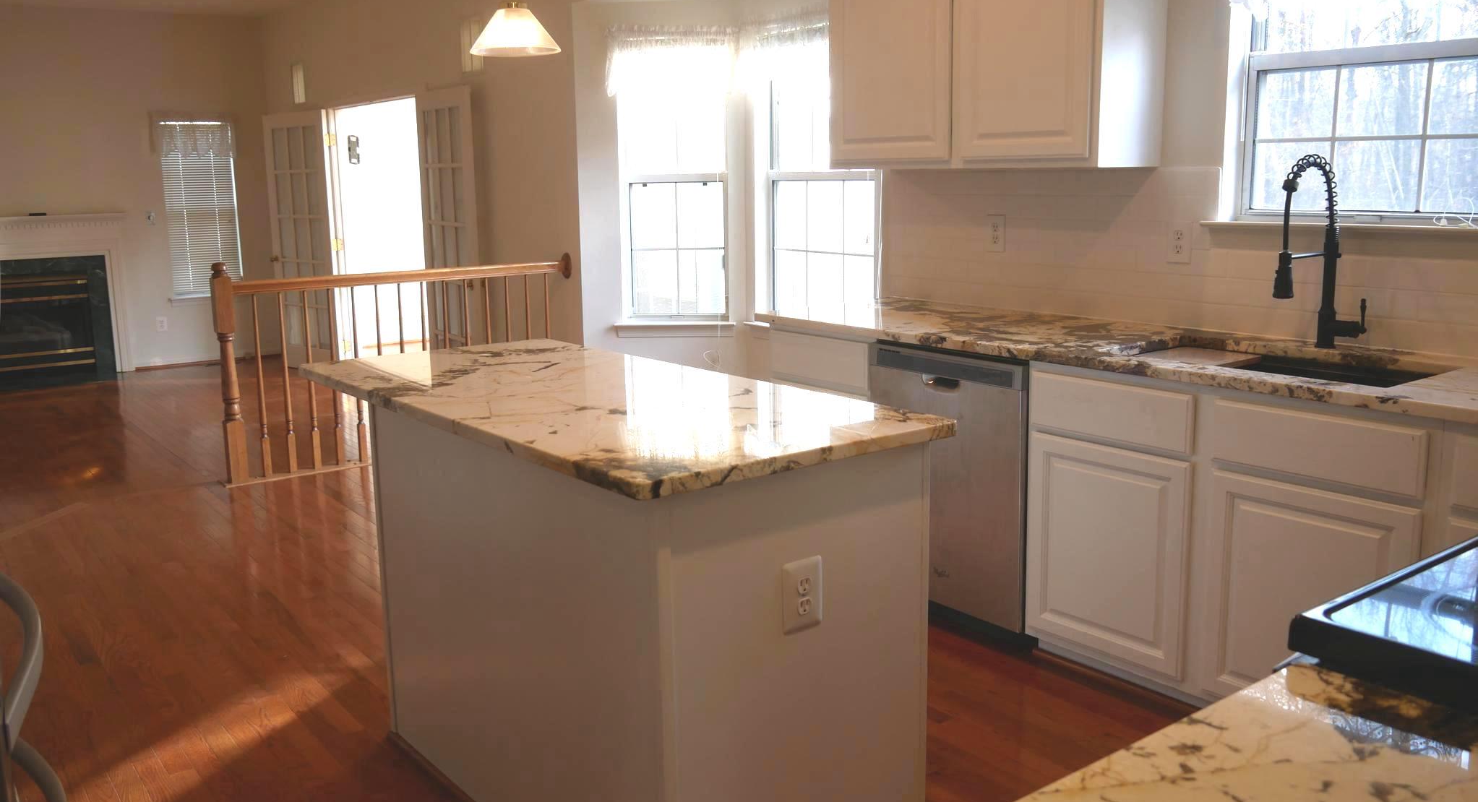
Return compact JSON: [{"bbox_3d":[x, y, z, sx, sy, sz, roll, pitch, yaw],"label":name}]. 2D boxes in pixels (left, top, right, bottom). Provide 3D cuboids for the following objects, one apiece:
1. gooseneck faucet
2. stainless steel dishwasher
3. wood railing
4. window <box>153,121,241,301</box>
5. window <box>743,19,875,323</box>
[{"bbox_3d":[1.466,-0.365,2.999,0.290,0.500,0.135,-9,14,-37],"label":"gooseneck faucet"},{"bbox_3d":[0.827,0.233,3.717,0.600,0.820,0.600,-9,14,-37],"label":"stainless steel dishwasher"},{"bbox_3d":[-1.654,-0.220,5.979,1.840,1.020,0.100,-9,14,-37],"label":"wood railing"},{"bbox_3d":[-4.357,-1.564,9.758,0.620,1.420,0.120,-9,14,-37],"label":"window"},{"bbox_3d":[0.342,-1.066,5.633,0.130,1.480,0.870,-9,14,-37],"label":"window"}]

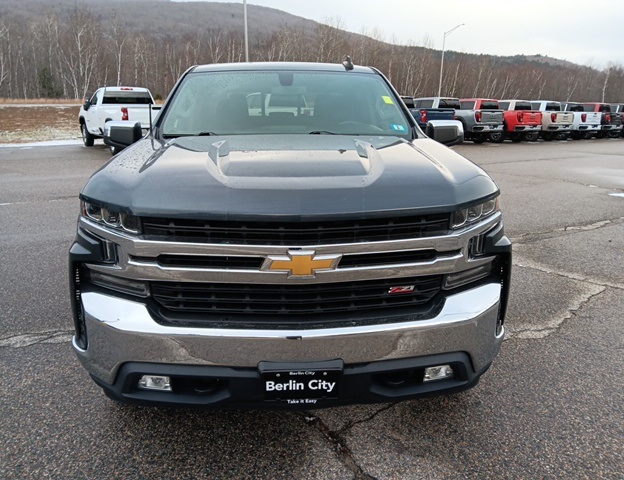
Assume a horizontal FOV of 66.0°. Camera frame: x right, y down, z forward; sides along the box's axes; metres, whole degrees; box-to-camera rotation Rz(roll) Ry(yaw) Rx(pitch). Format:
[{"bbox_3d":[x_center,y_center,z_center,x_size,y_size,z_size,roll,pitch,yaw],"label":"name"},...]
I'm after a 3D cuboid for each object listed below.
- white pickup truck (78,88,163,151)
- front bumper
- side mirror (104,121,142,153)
[{"bbox_3d":[-6.274,-4.108,16.322,2.150,2.000,6.000,-12,20,-35],"label":"white pickup truck"},{"bbox_3d":[-0.054,0.412,2.063,2.040,0.430,0.520,-1,16,-4],"label":"front bumper"},{"bbox_3d":[-1.266,-0.715,3.274,0.270,0.200,0.170,-1,16,-4],"label":"side mirror"}]

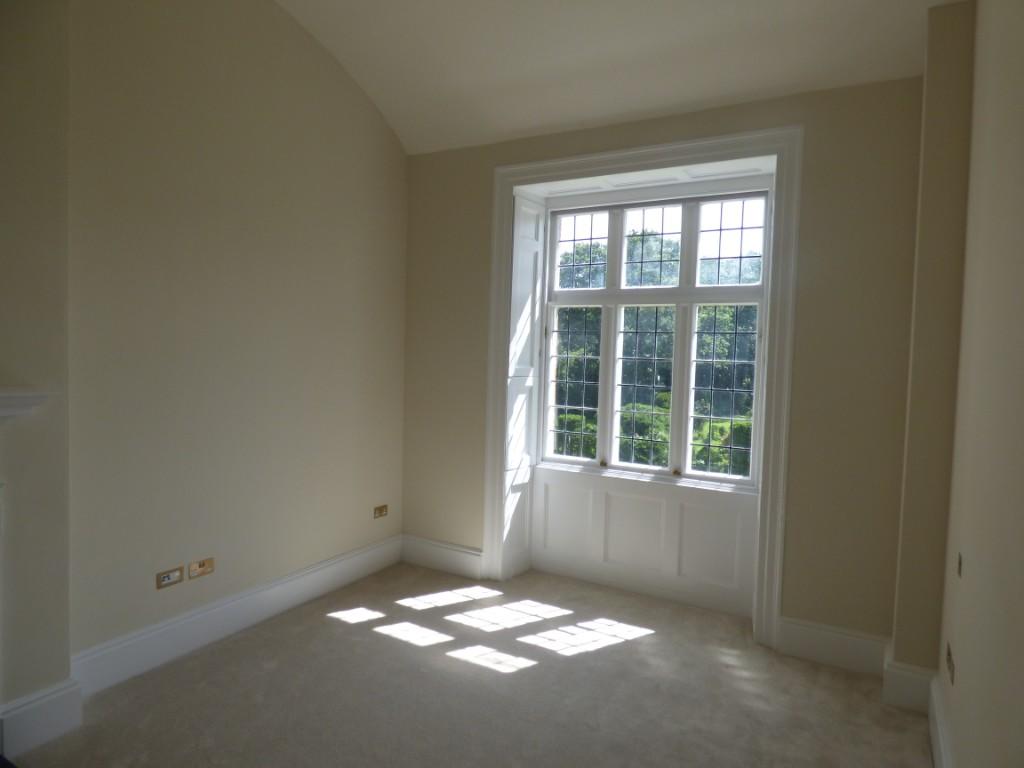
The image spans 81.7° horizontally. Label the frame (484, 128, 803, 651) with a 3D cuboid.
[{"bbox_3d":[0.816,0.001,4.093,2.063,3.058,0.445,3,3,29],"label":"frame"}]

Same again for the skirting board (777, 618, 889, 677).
[{"bbox_3d":[1.809,1.483,3.357,0.504,0.220,0.030,3,3,29],"label":"skirting board"}]

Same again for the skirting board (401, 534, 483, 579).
[{"bbox_3d":[-0.575,1.354,4.668,0.793,0.222,0.030,3,3,29],"label":"skirting board"}]

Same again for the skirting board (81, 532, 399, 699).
[{"bbox_3d":[-1.500,1.364,3.804,0.030,0.218,2.394,3,3,29],"label":"skirting board"}]

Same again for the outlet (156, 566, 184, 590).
[{"bbox_3d":[-1.835,1.035,3.177,0.013,0.081,0.148,3,3,29],"label":"outlet"}]

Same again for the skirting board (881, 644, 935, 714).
[{"bbox_3d":[2.021,1.502,3.046,0.212,0.222,0.294,3,3,29],"label":"skirting board"}]

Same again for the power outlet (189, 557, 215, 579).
[{"bbox_3d":[-1.750,1.029,3.331,0.013,0.082,0.148,3,3,29],"label":"power outlet"}]

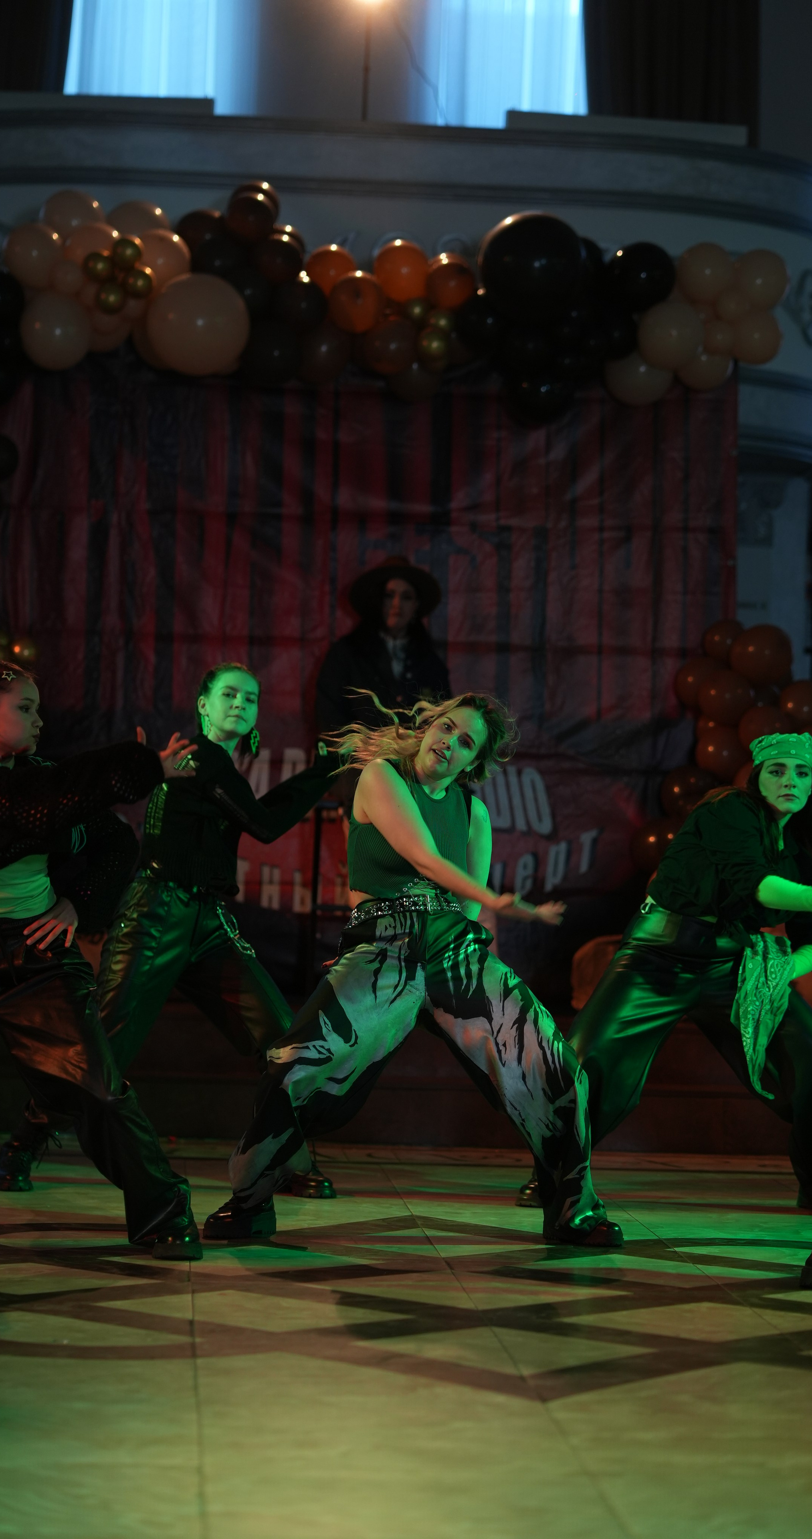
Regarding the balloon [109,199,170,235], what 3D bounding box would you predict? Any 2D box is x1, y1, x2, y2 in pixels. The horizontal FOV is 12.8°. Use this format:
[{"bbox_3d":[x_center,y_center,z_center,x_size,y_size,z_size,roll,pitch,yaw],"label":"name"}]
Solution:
[{"bbox_3d":[-0.995,-2.015,13.600,0.239,0.248,0.239,2,-1,0],"label":"balloon"}]

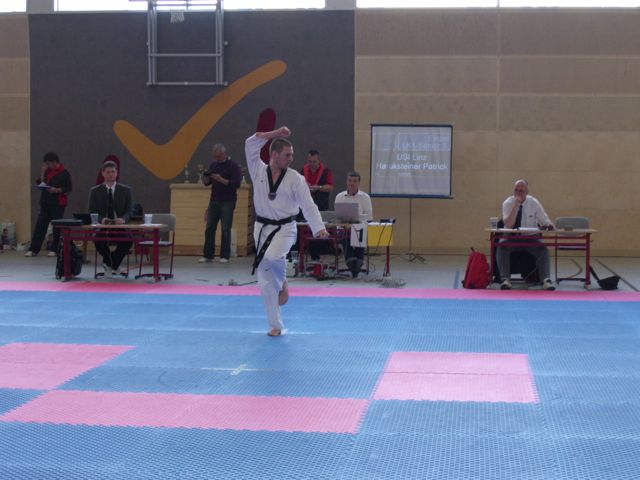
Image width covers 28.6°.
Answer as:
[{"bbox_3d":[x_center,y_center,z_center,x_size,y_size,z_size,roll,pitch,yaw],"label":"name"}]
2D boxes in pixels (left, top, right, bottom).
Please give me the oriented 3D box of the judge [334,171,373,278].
[{"bbox_3d":[0.445,-0.221,16.450,0.520,1.370,0.900,0,3,3],"label":"judge"}]

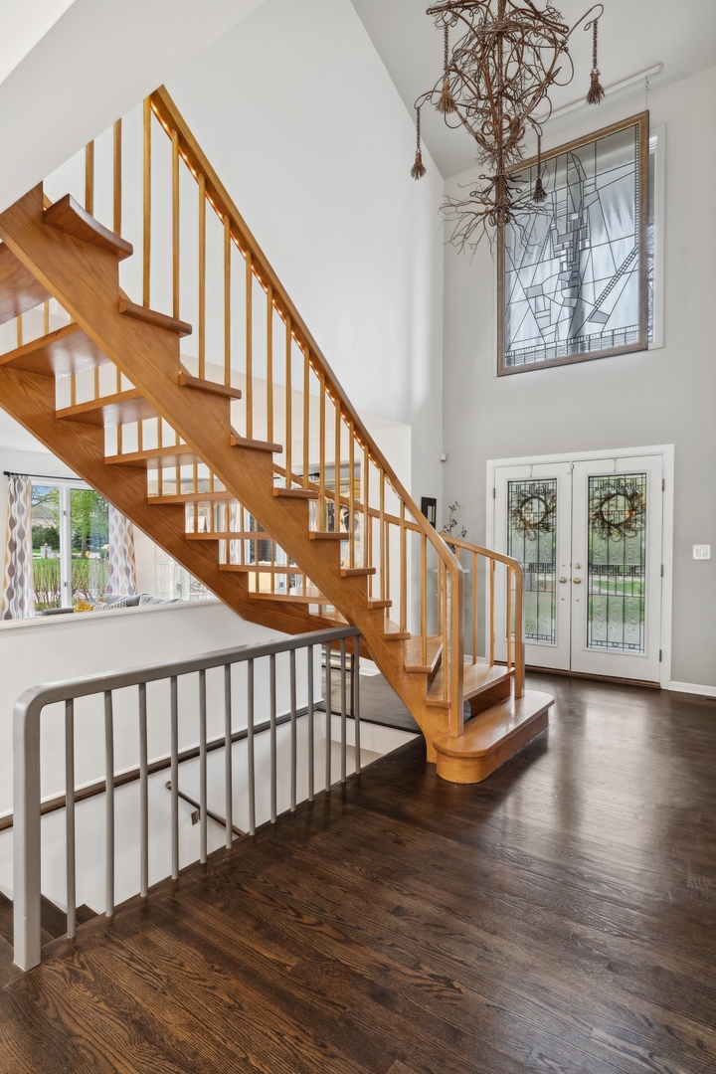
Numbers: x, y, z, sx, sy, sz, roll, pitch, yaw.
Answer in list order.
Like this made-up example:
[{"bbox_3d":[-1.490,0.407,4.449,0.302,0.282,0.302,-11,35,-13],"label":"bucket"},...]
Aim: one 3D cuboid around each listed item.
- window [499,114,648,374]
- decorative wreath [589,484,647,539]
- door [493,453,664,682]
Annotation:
[{"bbox_3d":[1.980,-2.664,5.352,1.391,2.063,0.050,1,1,37],"label":"window"},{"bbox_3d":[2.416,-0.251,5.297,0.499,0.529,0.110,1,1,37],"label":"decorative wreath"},{"bbox_3d":[2.073,0.285,5.495,1.562,2.024,0.080,1,1,37],"label":"door"}]

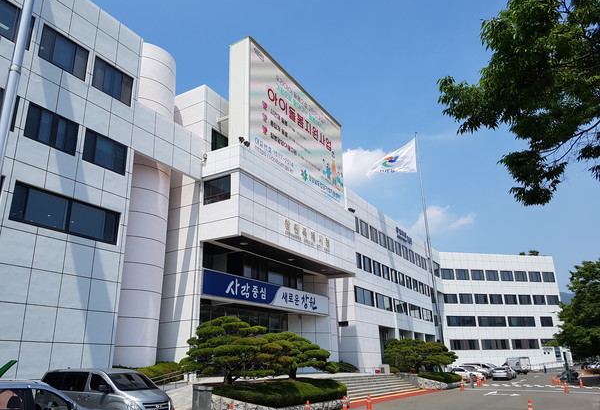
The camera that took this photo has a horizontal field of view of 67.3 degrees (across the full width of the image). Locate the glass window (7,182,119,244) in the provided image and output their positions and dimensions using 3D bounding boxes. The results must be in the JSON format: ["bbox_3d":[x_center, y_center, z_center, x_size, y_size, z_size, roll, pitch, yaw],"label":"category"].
[{"bbox_3d":[-10.577,0.526,20.769,0.200,1.694,5.187,-13,-23,29],"label":"glass window"}]

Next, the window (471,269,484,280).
[{"bbox_3d":[32.093,12.728,81.317,2.559,1.751,0.200,4,-21,-15],"label":"window"}]

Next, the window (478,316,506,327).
[{"bbox_3d":[27.638,16.781,64.703,4.666,1.397,0.150,4,-20,-16],"label":"window"}]

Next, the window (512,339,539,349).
[{"bbox_3d":[38.100,23.584,76.113,5.351,1.606,0.150,3,-20,-14],"label":"window"}]

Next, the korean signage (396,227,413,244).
[{"bbox_3d":[14.886,4.597,63.476,0.150,1.370,6.606,-13,-23,28],"label":"korean signage"}]

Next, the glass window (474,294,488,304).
[{"bbox_3d":[30.996,16.119,76.924,2.539,1.623,0.150,3,-20,-14],"label":"glass window"}]

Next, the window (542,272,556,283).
[{"bbox_3d":[38.666,11.270,70.053,2.202,1.523,0.150,4,-20,-16],"label":"window"}]

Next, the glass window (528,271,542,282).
[{"bbox_3d":[43.376,13.313,83.067,2.636,1.855,0.200,4,-21,-15],"label":"glass window"}]

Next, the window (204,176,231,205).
[{"bbox_3d":[-4.854,-0.846,26.739,2.047,1.500,0.150,-13,-23,28],"label":"window"}]

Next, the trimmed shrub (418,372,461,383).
[{"bbox_3d":[11.378,13.970,36.500,2.400,0.800,4.200,-13,-23,28],"label":"trimmed shrub"}]

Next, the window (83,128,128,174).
[{"bbox_3d":[-9.479,-2.518,21.983,0.150,1.645,2.375,-13,-23,28],"label":"window"}]

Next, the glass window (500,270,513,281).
[{"bbox_3d":[37.455,12.894,81.438,2.606,1.848,0.200,4,-21,-15],"label":"glass window"}]

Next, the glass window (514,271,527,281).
[{"bbox_3d":[33.674,10.929,68.652,2.250,1.514,0.150,4,-20,-16],"label":"glass window"}]

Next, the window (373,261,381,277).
[{"bbox_3d":[8.641,7.214,50.604,0.150,1.572,2.221,-13,-23,28],"label":"window"}]

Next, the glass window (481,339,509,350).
[{"bbox_3d":[33.080,23.616,76.095,5.468,1.638,0.200,4,-21,-15],"label":"glass window"}]

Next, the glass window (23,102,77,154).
[{"bbox_3d":[-11.448,-3.434,20.851,0.200,1.673,2.412,-13,-23,29],"label":"glass window"}]

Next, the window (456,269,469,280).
[{"bbox_3d":[29.051,12.523,80.520,2.537,1.807,0.200,4,-21,-15],"label":"window"}]

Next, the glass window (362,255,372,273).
[{"bbox_3d":[7.598,6.740,50.746,0.200,1.640,2.185,-13,-23,29],"label":"glass window"}]

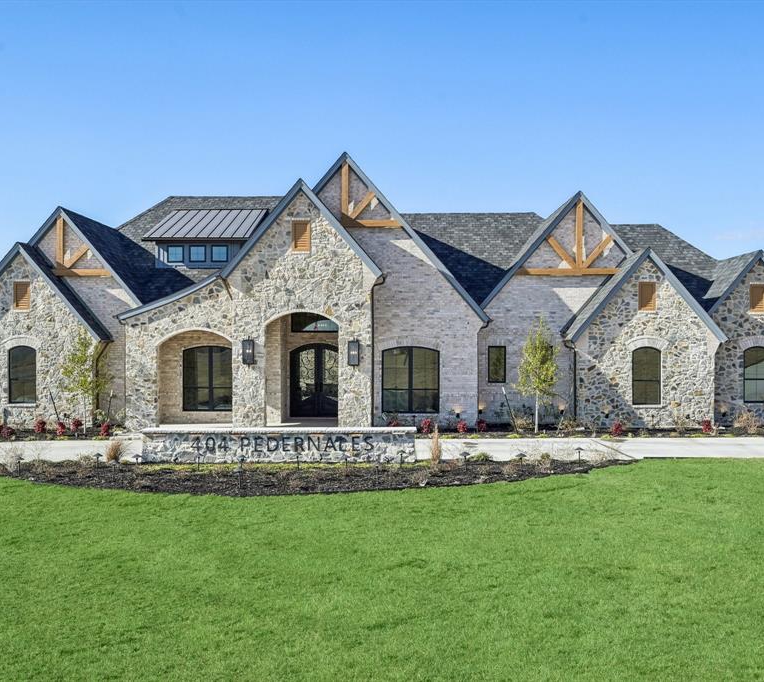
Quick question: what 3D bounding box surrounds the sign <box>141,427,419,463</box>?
[{"bbox_3d":[-2.470,2.510,20.600,6.600,0.830,0.500,0,0,-1],"label":"sign"}]

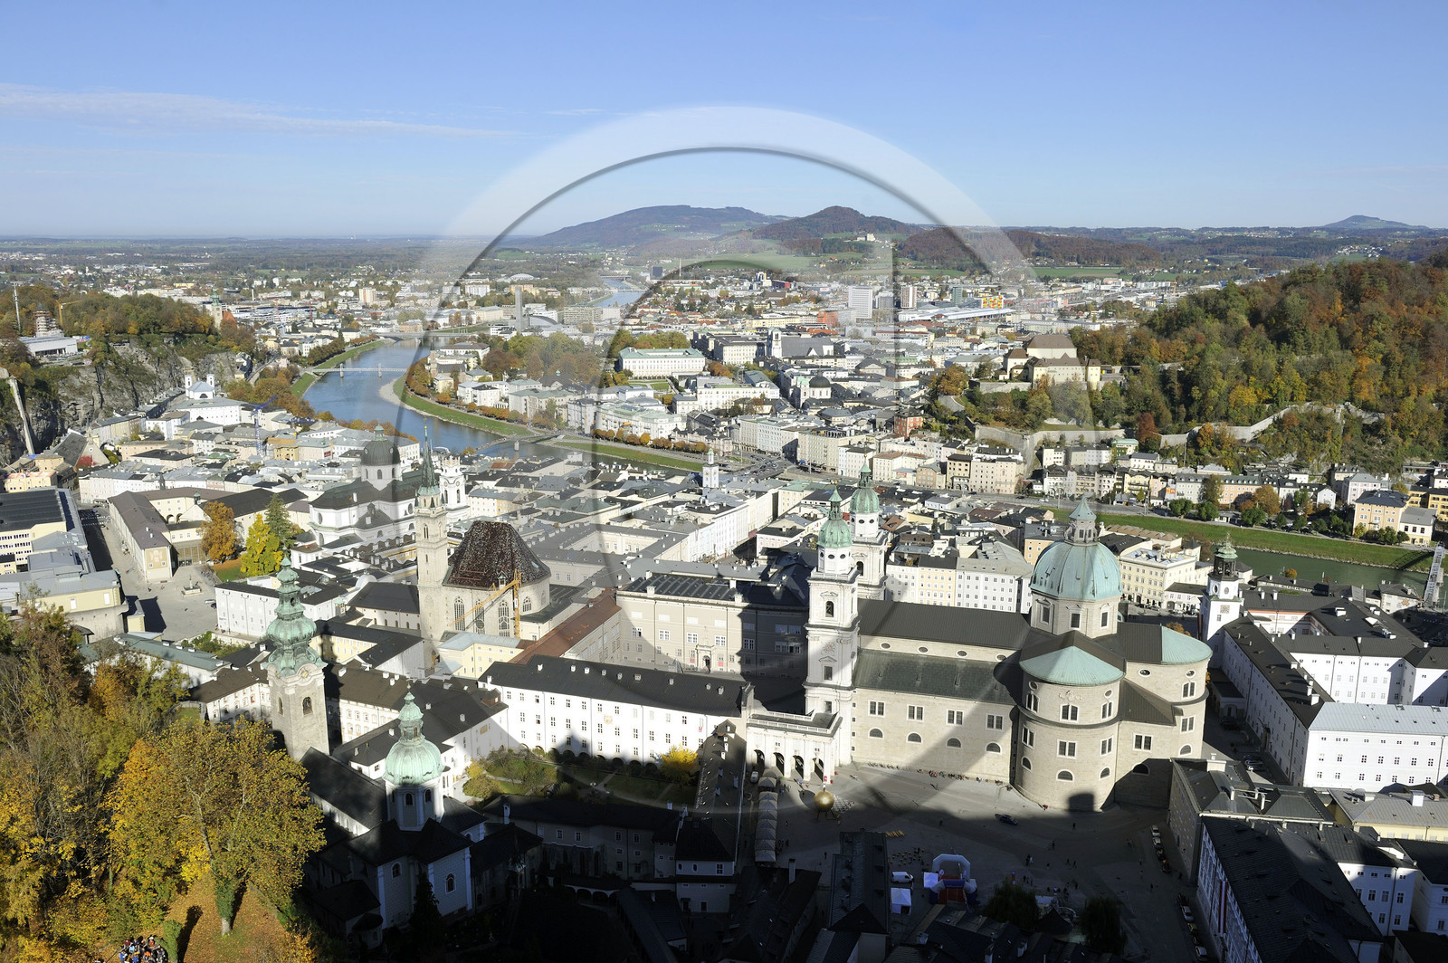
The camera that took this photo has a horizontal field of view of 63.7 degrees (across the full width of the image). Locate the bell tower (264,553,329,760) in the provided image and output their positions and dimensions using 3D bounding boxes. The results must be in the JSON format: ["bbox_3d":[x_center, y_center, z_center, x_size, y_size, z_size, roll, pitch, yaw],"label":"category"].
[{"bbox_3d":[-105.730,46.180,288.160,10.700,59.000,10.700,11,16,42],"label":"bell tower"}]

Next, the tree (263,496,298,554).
[{"bbox_3d":[-205.152,21.303,538.480,14.300,30.500,14.000,0,12,0],"label":"tree"}]

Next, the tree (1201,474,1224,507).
[{"bbox_3d":[269.860,5.360,646.210,11.920,18.630,11.920,5,13,23],"label":"tree"}]

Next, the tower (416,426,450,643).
[{"bbox_3d":[-94.170,22.240,376.320,7.800,80.000,7.800,4,13,18],"label":"tower"}]

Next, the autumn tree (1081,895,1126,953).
[{"bbox_3d":[79.533,92.065,243.952,8.700,10.700,8.600,0,12,0],"label":"autumn tree"}]

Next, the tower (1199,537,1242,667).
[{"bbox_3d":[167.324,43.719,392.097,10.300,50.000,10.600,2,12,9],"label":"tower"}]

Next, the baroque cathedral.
[{"bbox_3d":[78.240,36.270,322.360,106.500,79.000,69.000,4,13,17],"label":"baroque cathedral"}]

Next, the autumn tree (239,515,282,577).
[{"bbox_3d":[-206.190,27.890,521.240,18.220,25.120,18.220,-5,13,-22],"label":"autumn tree"}]

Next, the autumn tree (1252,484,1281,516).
[{"bbox_3d":[293.625,10.591,630.975,14.200,17.500,14.000,0,12,0],"label":"autumn tree"}]

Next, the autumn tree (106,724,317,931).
[{"bbox_3d":[-49.494,34.654,114.688,19.800,21.800,19.500,0,12,0],"label":"autumn tree"}]

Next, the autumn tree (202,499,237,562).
[{"bbox_3d":[-231.680,22.790,537.970,15.670,28.020,15.670,-5,13,-23],"label":"autumn tree"}]

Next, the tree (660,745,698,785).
[{"bbox_3d":[-11.750,74.940,305.390,9.800,9.600,9.800,0,12,-2],"label":"tree"}]

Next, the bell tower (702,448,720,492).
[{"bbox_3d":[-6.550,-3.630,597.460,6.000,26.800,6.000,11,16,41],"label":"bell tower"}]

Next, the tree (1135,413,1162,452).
[{"bbox_3d":[260.830,-31.320,718.010,14.640,23.300,14.640,4,13,20],"label":"tree"}]

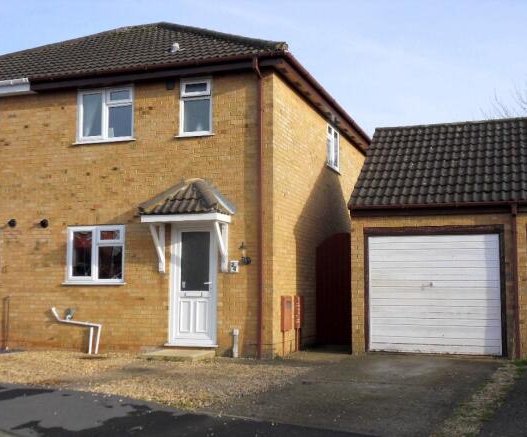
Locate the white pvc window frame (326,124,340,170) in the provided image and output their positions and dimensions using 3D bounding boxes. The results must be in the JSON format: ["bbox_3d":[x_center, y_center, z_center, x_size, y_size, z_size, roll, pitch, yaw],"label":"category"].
[{"bbox_3d":[1.548,-1.540,16.890,0.100,1.005,1.200,-2,-7,19],"label":"white pvc window frame"}]

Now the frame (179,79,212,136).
[{"bbox_3d":[-1.163,-1.950,13.222,0.644,1.038,0.100,-2,-7,19],"label":"frame"}]

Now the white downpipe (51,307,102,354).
[{"bbox_3d":[-3.321,1.981,13.399,1.024,0.792,0.140,-2,-7,19],"label":"white downpipe"}]

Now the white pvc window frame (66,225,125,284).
[{"bbox_3d":[-2.991,0.654,13.561,1.216,1.055,0.100,-2,-7,19],"label":"white pvc window frame"}]

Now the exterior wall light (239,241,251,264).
[{"bbox_3d":[-0.300,0.572,12.462,0.160,0.371,0.240,-2,-7,19],"label":"exterior wall light"}]

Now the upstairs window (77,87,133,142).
[{"bbox_3d":[-2.868,-1.891,13.802,1.216,1.031,0.100,-2,-7,19],"label":"upstairs window"}]

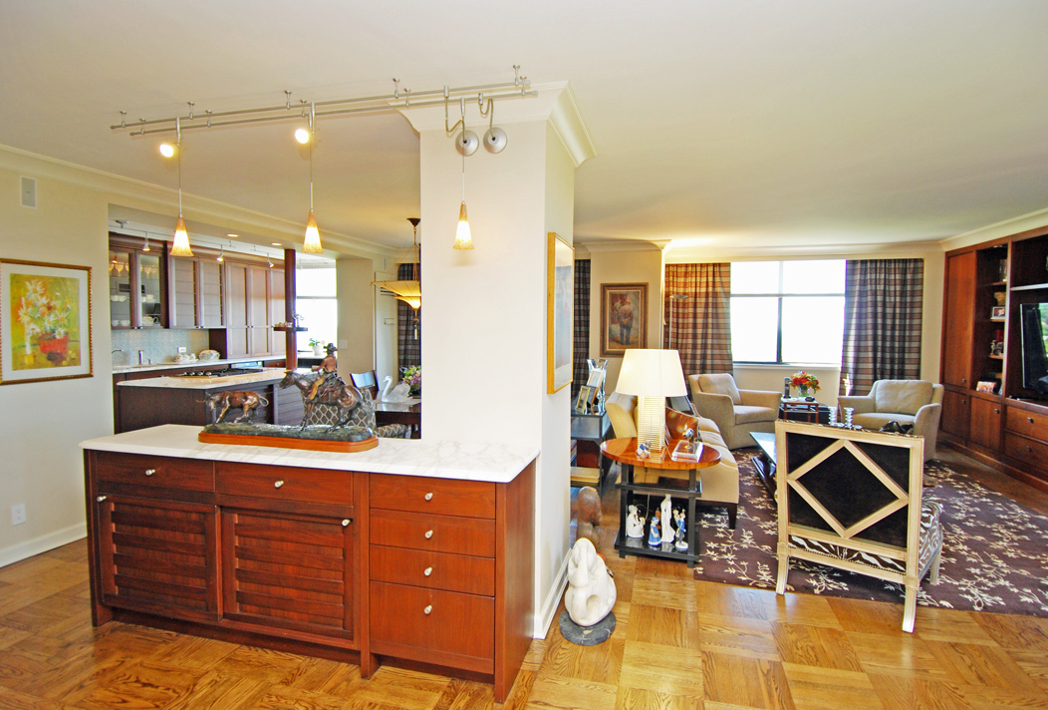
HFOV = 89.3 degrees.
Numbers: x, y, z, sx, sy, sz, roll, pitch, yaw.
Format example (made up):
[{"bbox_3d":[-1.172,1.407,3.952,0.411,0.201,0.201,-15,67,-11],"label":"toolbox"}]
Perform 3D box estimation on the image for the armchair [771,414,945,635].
[{"bbox_3d":[1.821,0.811,2.894,0.650,0.960,0.710,3,4,41],"label":"armchair"}]

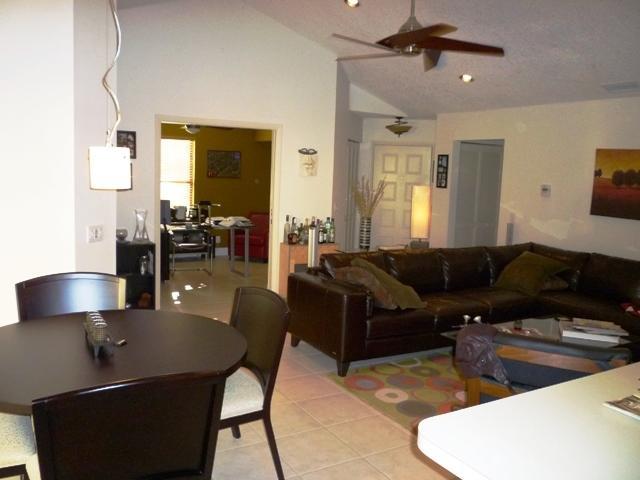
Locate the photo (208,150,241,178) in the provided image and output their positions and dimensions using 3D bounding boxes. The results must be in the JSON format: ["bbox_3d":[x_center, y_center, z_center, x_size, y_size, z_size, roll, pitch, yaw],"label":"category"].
[{"bbox_3d":[-1.788,-1.403,10.037,0.661,0.508,0.035,-1,7,-31],"label":"photo"}]

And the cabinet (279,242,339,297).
[{"bbox_3d":[-0.149,0.399,6.648,0.690,0.719,0.300,-1,7,-31],"label":"cabinet"}]

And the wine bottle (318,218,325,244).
[{"bbox_3d":[0.025,-0.106,6.654,0.075,0.297,0.075,2,6,0],"label":"wine bottle"}]

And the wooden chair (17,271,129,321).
[{"bbox_3d":[-1.092,0.685,2.444,0.500,0.950,0.570,-1,7,-31],"label":"wooden chair"}]

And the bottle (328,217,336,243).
[{"bbox_3d":[0.158,-0.124,6.768,0.085,0.320,0.085,-1,7,-31],"label":"bottle"}]

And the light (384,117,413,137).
[{"bbox_3d":[1.069,-1.533,7.275,0.370,0.285,0.370,2,6,0],"label":"light"}]

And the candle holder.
[{"bbox_3d":[-1.860,-0.154,5.572,0.165,0.340,0.165,-1,7,-31],"label":"candle holder"}]

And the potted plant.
[{"bbox_3d":[0.517,-0.277,5.599,0.340,0.770,0.280,-1,7,-31],"label":"potted plant"}]

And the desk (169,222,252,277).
[{"bbox_3d":[-1.693,0.181,8.026,1.200,0.740,0.620,-1,7,-31],"label":"desk"}]

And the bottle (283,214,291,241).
[{"bbox_3d":[-0.391,-0.129,6.455,0.080,0.350,0.080,-1,7,-31],"label":"bottle"}]

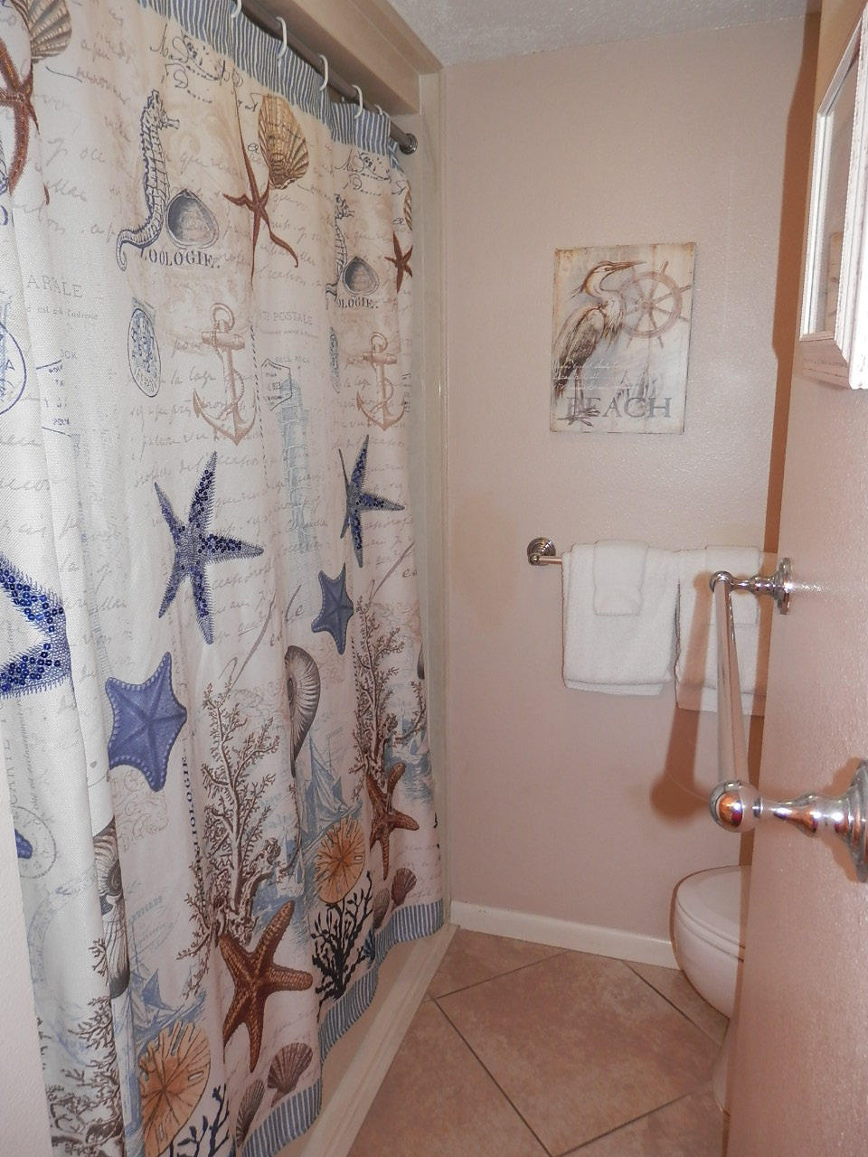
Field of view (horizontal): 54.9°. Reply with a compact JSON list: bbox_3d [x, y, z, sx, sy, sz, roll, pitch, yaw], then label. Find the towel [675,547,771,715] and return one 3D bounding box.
[{"bbox_3d":[0.674,0.125,1.894,0.238,0.398,0.085,4,13,18],"label":"towel"}]

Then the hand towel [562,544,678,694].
[{"bbox_3d":[0.435,0.101,1.968,0.258,0.376,0.085,4,13,18],"label":"hand towel"}]

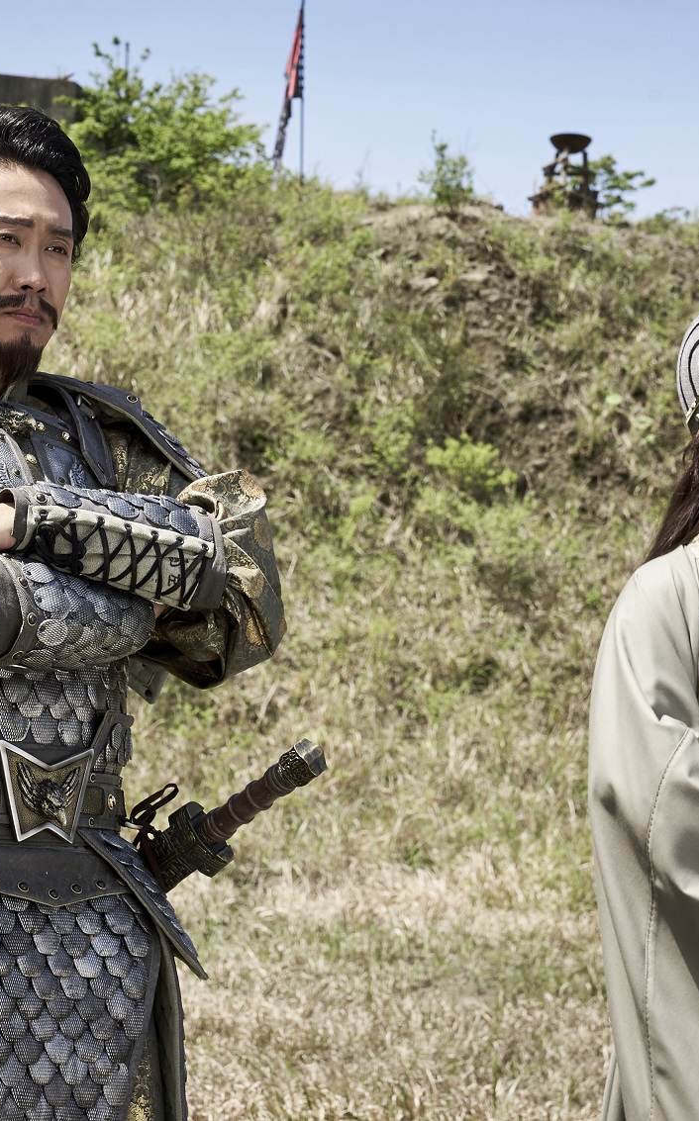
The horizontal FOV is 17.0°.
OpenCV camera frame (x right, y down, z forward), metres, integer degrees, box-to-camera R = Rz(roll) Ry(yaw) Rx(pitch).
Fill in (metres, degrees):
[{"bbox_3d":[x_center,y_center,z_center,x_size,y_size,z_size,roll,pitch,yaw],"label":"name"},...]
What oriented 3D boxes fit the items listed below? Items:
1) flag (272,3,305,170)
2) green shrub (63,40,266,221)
[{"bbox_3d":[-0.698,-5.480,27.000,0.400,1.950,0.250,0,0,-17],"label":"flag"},{"bbox_3d":[-1.869,-4.241,23.000,1.950,1.750,1.750,0,0,0],"label":"green shrub"}]

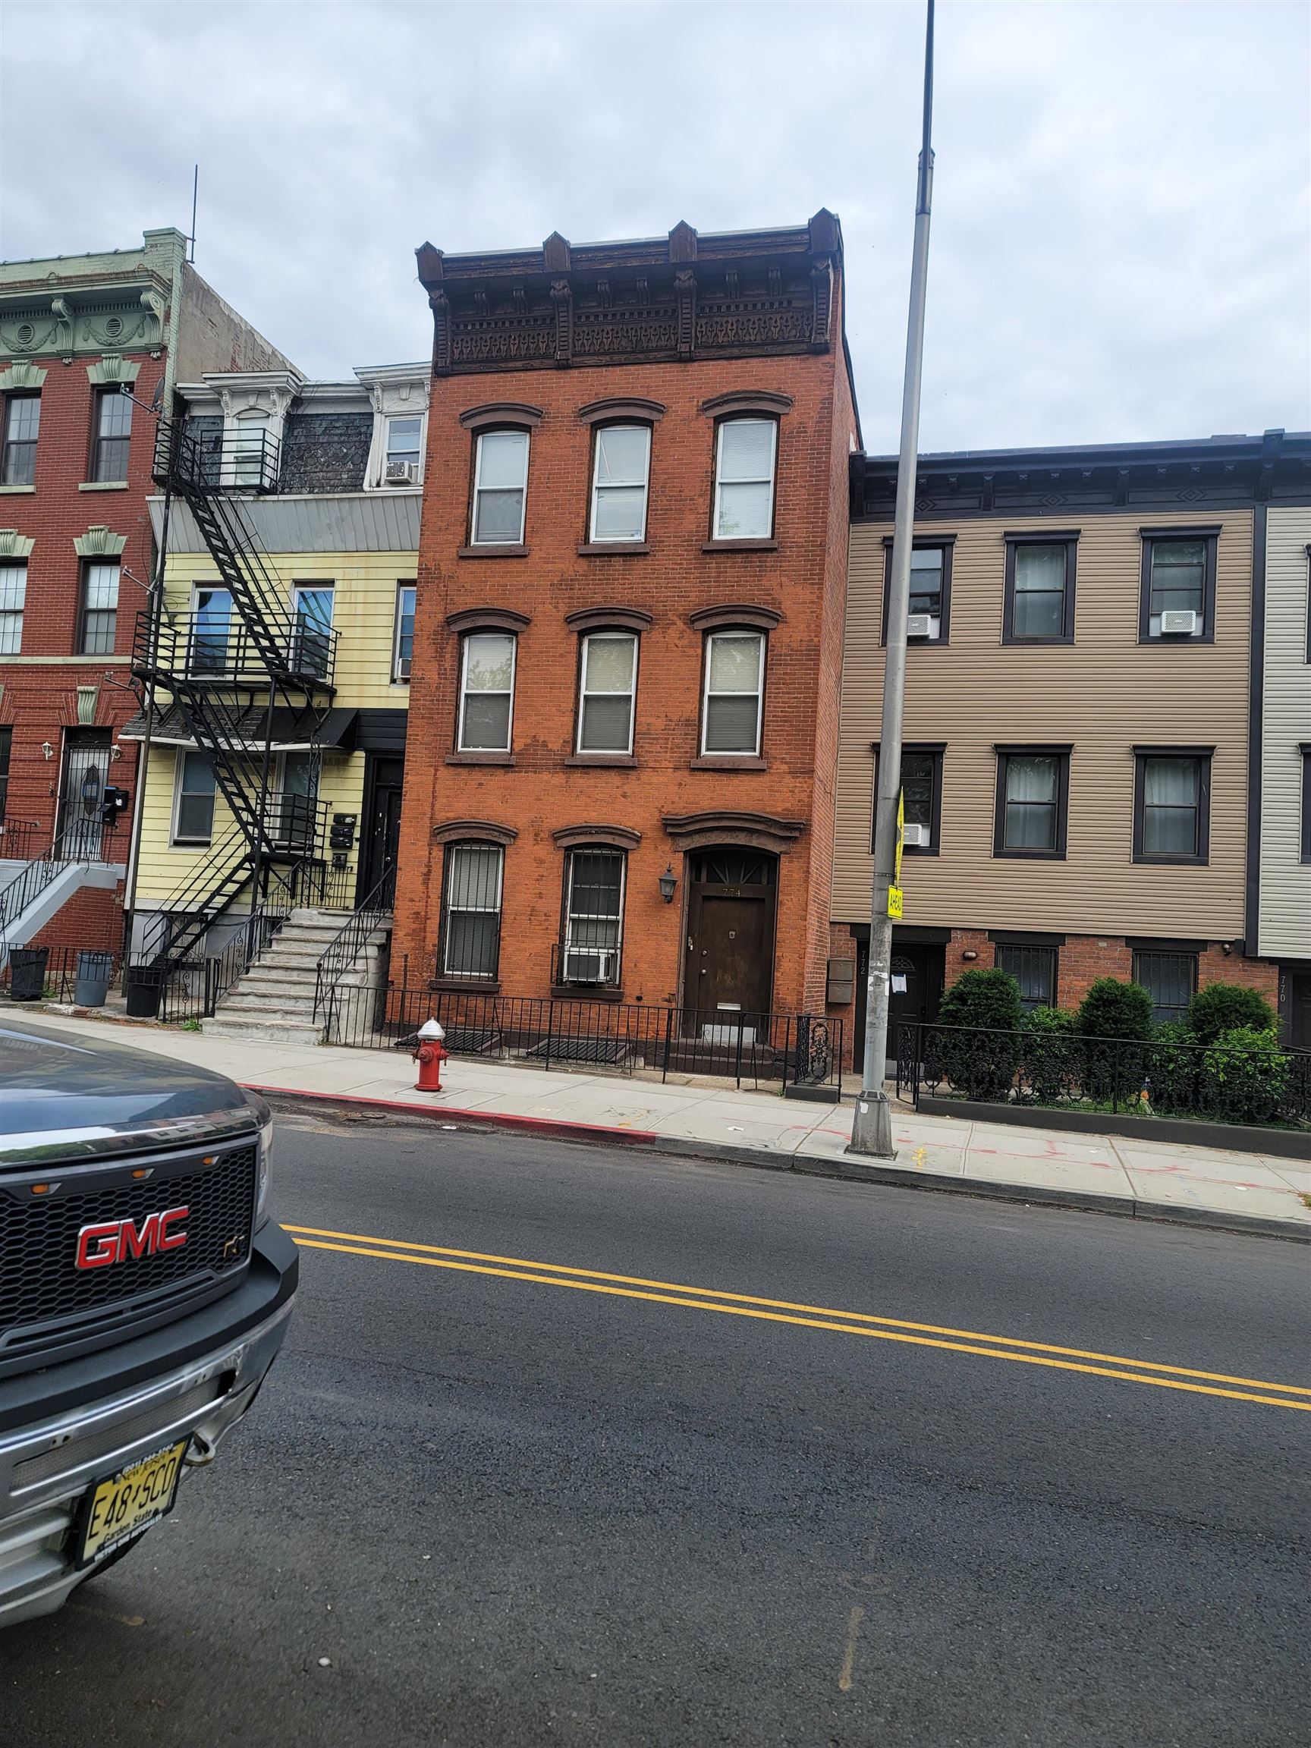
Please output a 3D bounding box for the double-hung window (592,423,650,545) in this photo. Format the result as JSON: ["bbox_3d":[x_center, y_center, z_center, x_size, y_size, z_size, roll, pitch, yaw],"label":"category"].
[{"bbox_3d":[-0.513,-5.734,18.553,0.845,1.786,0.100,2,-4,14],"label":"double-hung window"}]

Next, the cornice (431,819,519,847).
[{"bbox_3d":[-2.610,-0.596,18.419,1.327,0.367,0.140,2,-4,14],"label":"cornice"}]

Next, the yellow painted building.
[{"bbox_3d":[-4.783,-2.833,26.641,5.934,10.914,11.150,2,-5,13],"label":"yellow painted building"}]

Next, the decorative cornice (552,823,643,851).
[{"bbox_3d":[-0.813,-0.522,17.980,1.315,0.357,0.140,2,-4,14],"label":"decorative cornice"}]

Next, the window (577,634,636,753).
[{"bbox_3d":[-0.667,-2.570,18.052,0.817,1.792,0.120,2,-5,13],"label":"window"}]

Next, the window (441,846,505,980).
[{"bbox_3d":[-2.637,0.519,18.121,0.915,1.972,0.150,2,-5,13],"label":"window"}]

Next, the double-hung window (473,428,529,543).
[{"bbox_3d":[-2.274,-5.711,18.715,0.805,1.749,0.120,2,-5,13],"label":"double-hung window"}]

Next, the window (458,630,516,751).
[{"bbox_3d":[-2.505,-2.678,18.773,0.836,1.777,0.100,2,-4,14],"label":"window"}]

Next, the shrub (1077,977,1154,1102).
[{"bbox_3d":[5.644,2.067,15.509,0.881,1.592,0.920,2,-5,13],"label":"shrub"}]

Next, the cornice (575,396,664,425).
[{"bbox_3d":[-0.477,-6.649,18.184,1.308,0.395,0.180,2,-5,13],"label":"cornice"}]

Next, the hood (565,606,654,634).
[{"bbox_3d":[-0.640,-3.613,17.942,1.293,0.345,0.150,2,-5,13],"label":"hood"}]

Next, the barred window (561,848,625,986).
[{"bbox_3d":[-0.886,0.603,18.016,0.917,1.977,0.150,2,-4,14],"label":"barred window"}]

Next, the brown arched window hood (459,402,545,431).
[{"bbox_3d":[-2.261,-6.828,18.864,1.327,0.390,0.140,2,-4,14],"label":"brown arched window hood"}]

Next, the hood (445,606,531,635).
[{"bbox_3d":[-2.434,-3.734,18.643,1.327,0.367,0.140,2,-4,14],"label":"hood"}]

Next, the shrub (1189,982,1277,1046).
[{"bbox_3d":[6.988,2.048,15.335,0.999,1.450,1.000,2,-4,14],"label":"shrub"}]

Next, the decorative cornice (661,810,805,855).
[{"bbox_3d":[1.081,-0.565,17.205,1.967,0.561,0.270,2,-5,13],"label":"decorative cornice"}]

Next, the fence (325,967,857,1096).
[{"bbox_3d":[-1.092,2.111,16.159,6.901,0.966,0.080,2,-4,14],"label":"fence"}]

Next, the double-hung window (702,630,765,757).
[{"bbox_3d":[1.105,-2.505,17.632,0.820,1.779,0.120,2,-5,13],"label":"double-hung window"}]

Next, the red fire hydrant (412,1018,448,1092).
[{"bbox_3d":[-2.330,1.865,13.027,0.400,0.752,0.360,2,-5,13],"label":"red fire hydrant"}]

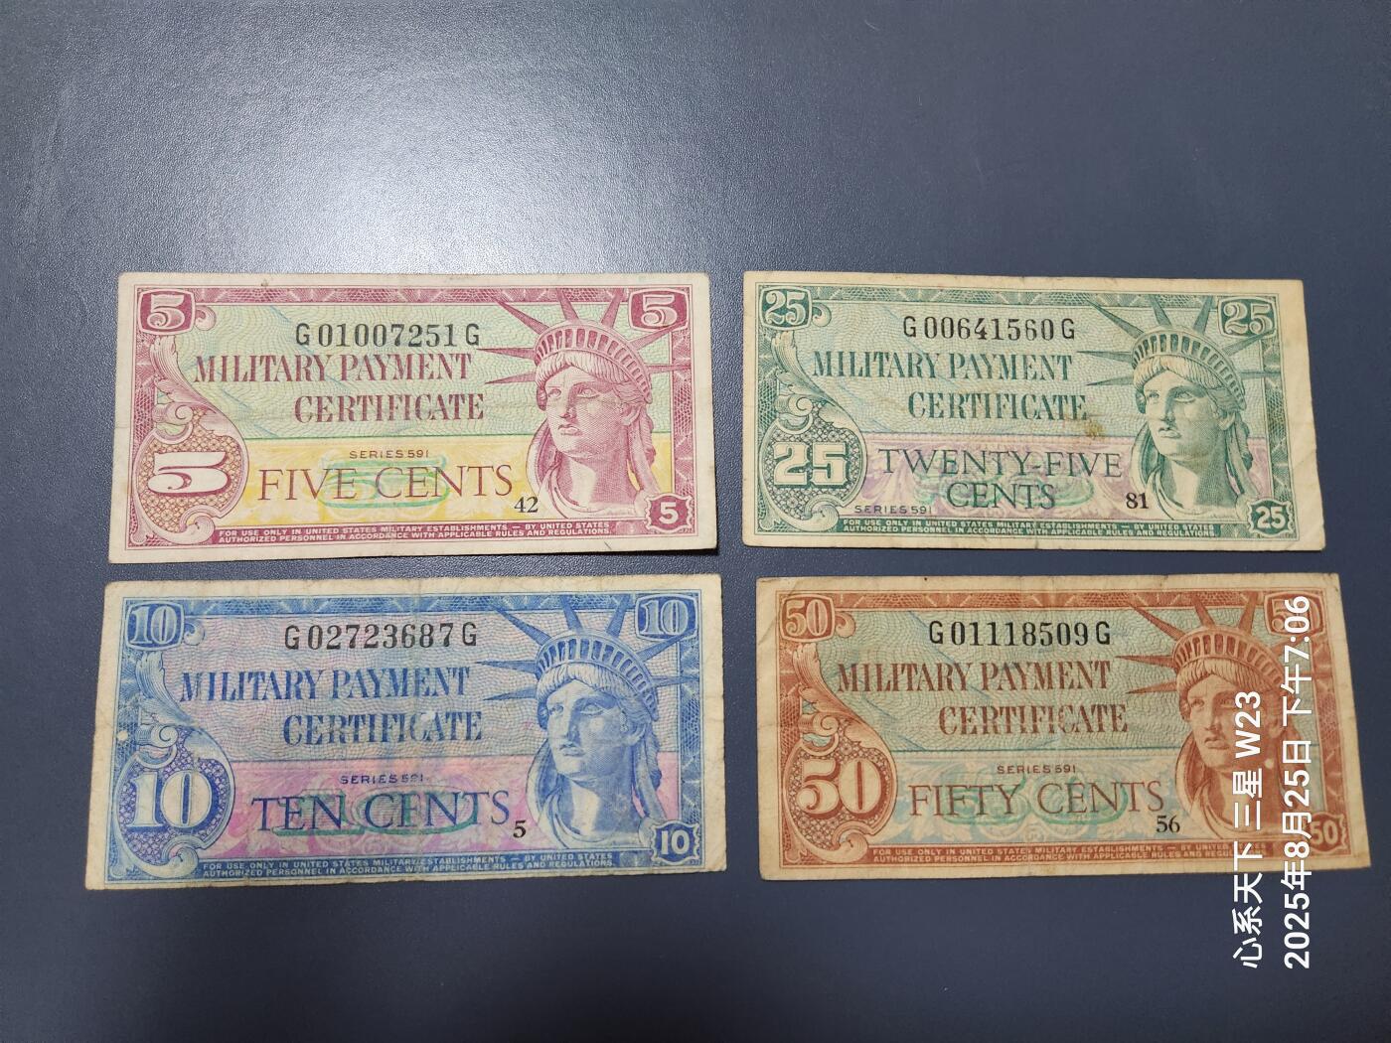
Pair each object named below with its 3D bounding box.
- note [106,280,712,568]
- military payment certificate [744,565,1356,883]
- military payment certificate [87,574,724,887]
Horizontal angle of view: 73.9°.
[{"bbox_3d":[-0.052,-0.020,0.171,0.111,0.002,0.053,-1,83,-2],"label":"note"},{"bbox_3d":[0.067,0.037,0.168,0.111,0.002,0.053,0,83,-2],"label":"military payment certificate"},{"bbox_3d":[-0.050,0.036,0.164,0.111,0.002,0.053,-1,83,-2],"label":"military payment certificate"}]

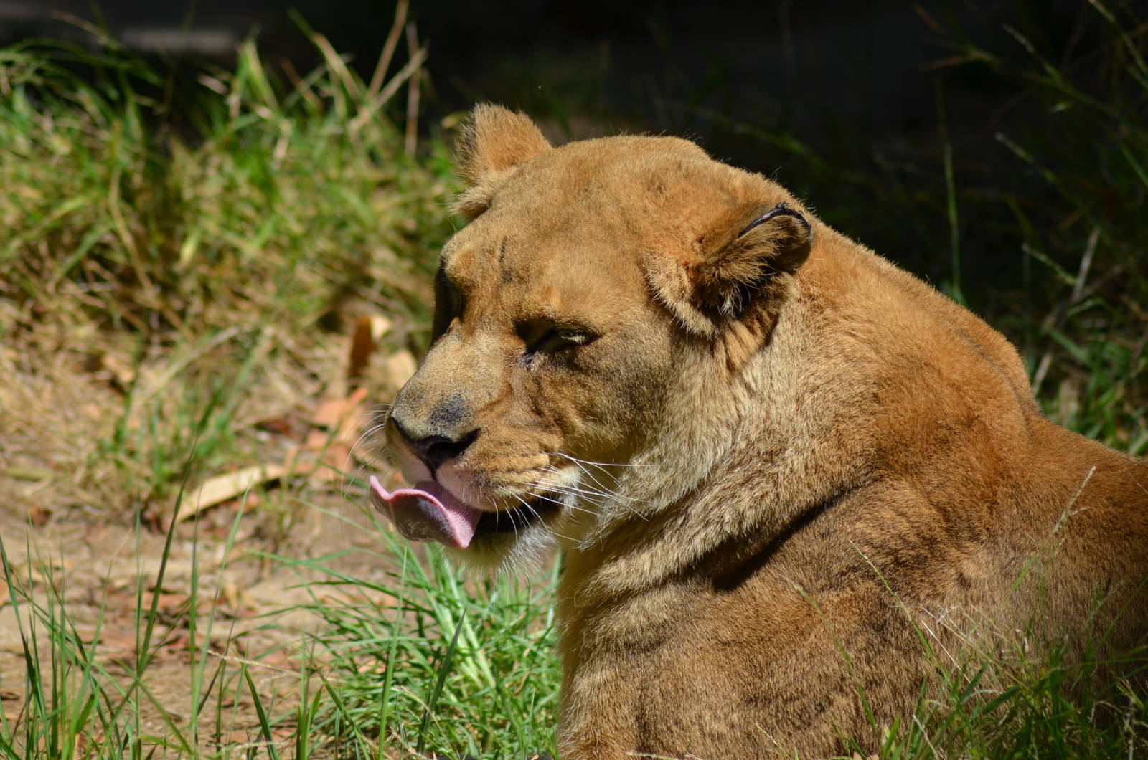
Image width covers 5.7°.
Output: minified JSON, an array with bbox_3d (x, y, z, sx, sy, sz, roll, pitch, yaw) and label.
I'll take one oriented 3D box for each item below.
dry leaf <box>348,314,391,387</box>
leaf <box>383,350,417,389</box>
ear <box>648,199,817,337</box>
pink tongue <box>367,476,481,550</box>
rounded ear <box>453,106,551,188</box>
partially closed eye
[{"bbox_3d":[-0.157,-0.023,8.800,0.034,0.055,0.018,0,14,0],"label":"dry leaf"},{"bbox_3d":[-0.131,-0.007,8.800,0.030,0.032,0.015,0,14,0],"label":"leaf"},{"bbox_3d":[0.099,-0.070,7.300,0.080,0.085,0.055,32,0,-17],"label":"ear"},{"bbox_3d":[-0.094,0.084,7.250,0.045,0.030,0.062,-23,28,-31],"label":"pink tongue"},{"bbox_3d":[-0.046,-0.150,7.420,0.048,0.056,0.075,-15,12,-11],"label":"rounded ear"},{"bbox_3d":[-0.009,-0.026,7.280,0.050,0.021,0.020,0,22,16],"label":"partially closed eye"}]

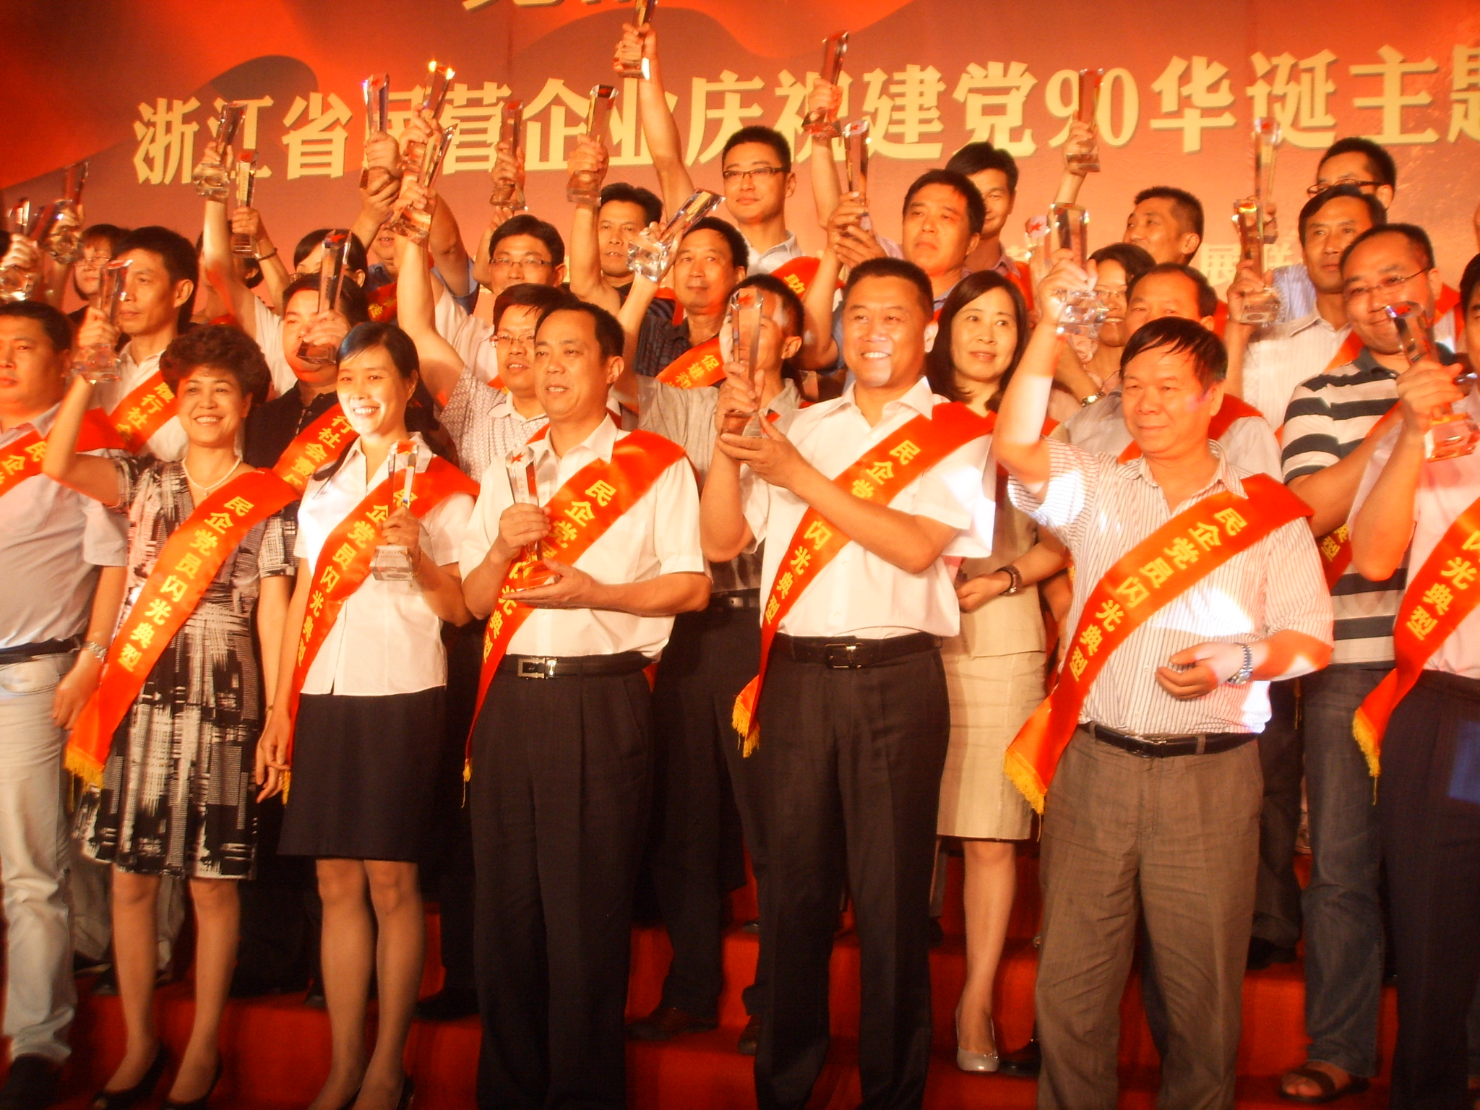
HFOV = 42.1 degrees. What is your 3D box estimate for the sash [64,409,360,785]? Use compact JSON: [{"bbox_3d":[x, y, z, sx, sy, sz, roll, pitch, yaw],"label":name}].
[{"bbox_3d":[-1.121,0.111,4.040,0.520,0.720,0.280,2,-3,6],"label":"sash"}]

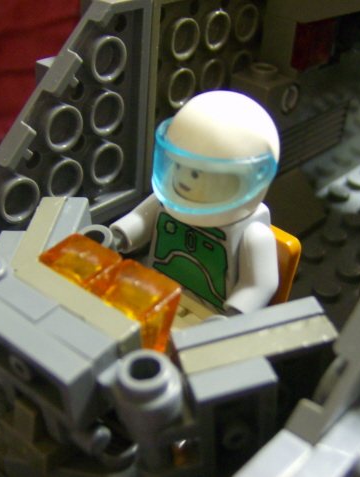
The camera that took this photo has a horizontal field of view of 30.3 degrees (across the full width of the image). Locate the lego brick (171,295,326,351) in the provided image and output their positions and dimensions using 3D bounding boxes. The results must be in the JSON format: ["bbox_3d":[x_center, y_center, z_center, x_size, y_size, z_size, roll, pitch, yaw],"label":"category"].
[{"bbox_3d":[0.007,0.012,0.072,0.016,0.008,0.003,-12,39,-11],"label":"lego brick"}]

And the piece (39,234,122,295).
[{"bbox_3d":[-0.011,0.005,0.076,0.008,0.008,0.006,26,47,32],"label":"piece"}]

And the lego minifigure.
[{"bbox_3d":[0.003,-0.001,0.084,0.021,0.034,0.022,-32,46,-31],"label":"lego minifigure"}]

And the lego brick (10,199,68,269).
[{"bbox_3d":[-0.018,0.002,0.087,0.003,0.008,0.016,2,39,7],"label":"lego brick"}]

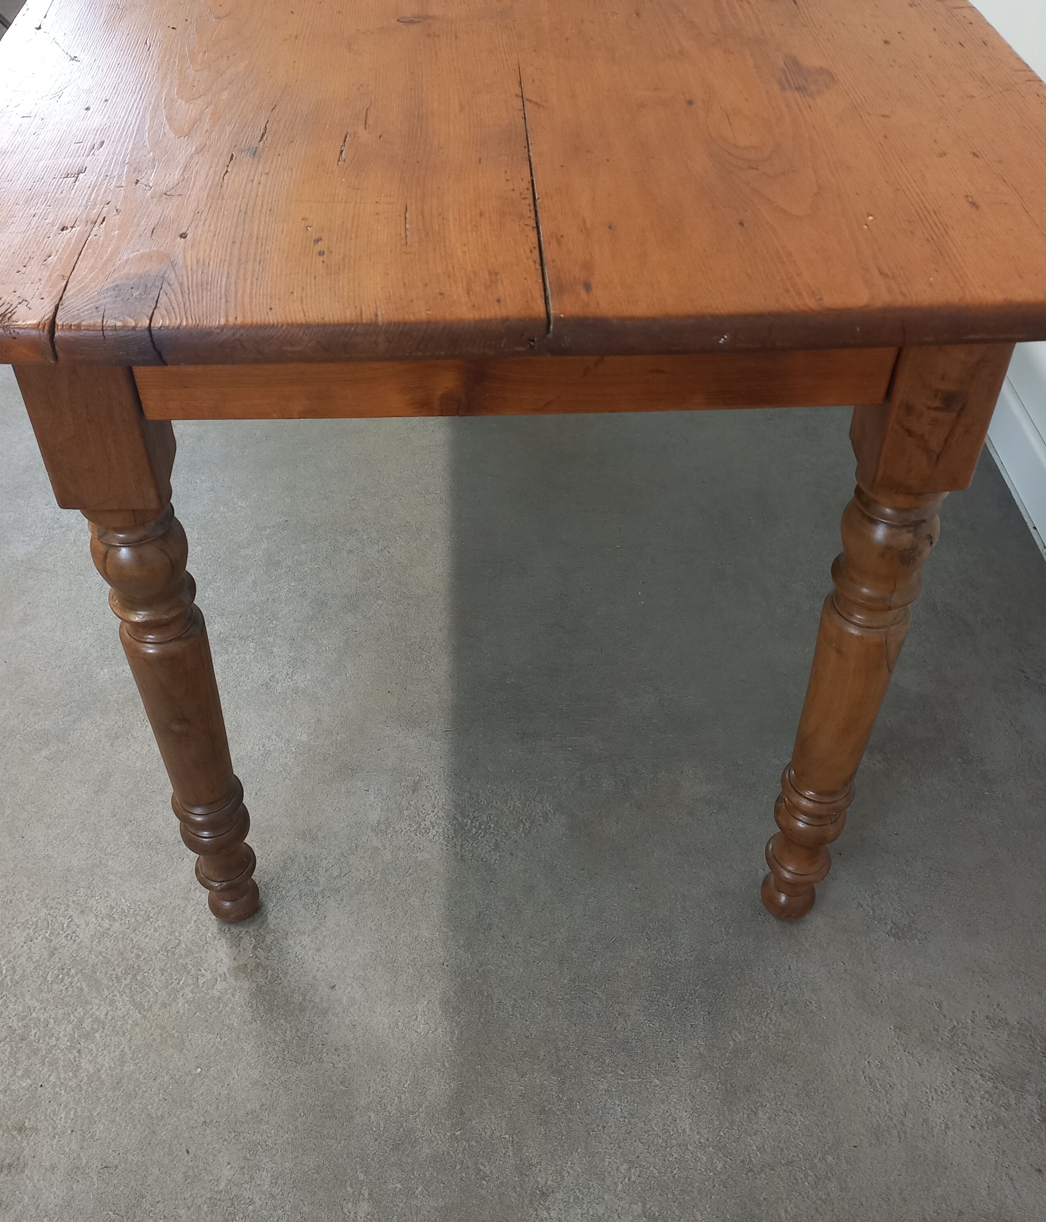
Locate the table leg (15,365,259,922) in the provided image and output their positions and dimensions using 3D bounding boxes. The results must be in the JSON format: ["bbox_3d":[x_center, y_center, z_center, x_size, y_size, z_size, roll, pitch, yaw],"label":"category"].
[{"bbox_3d":[-0.293,0.048,0.990,0.071,0.735,0.071,-1,43,-1],"label":"table leg"}]

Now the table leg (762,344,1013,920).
[{"bbox_3d":[0.280,0.040,1.003,0.071,0.735,0.071,-1,43,-1],"label":"table leg"}]

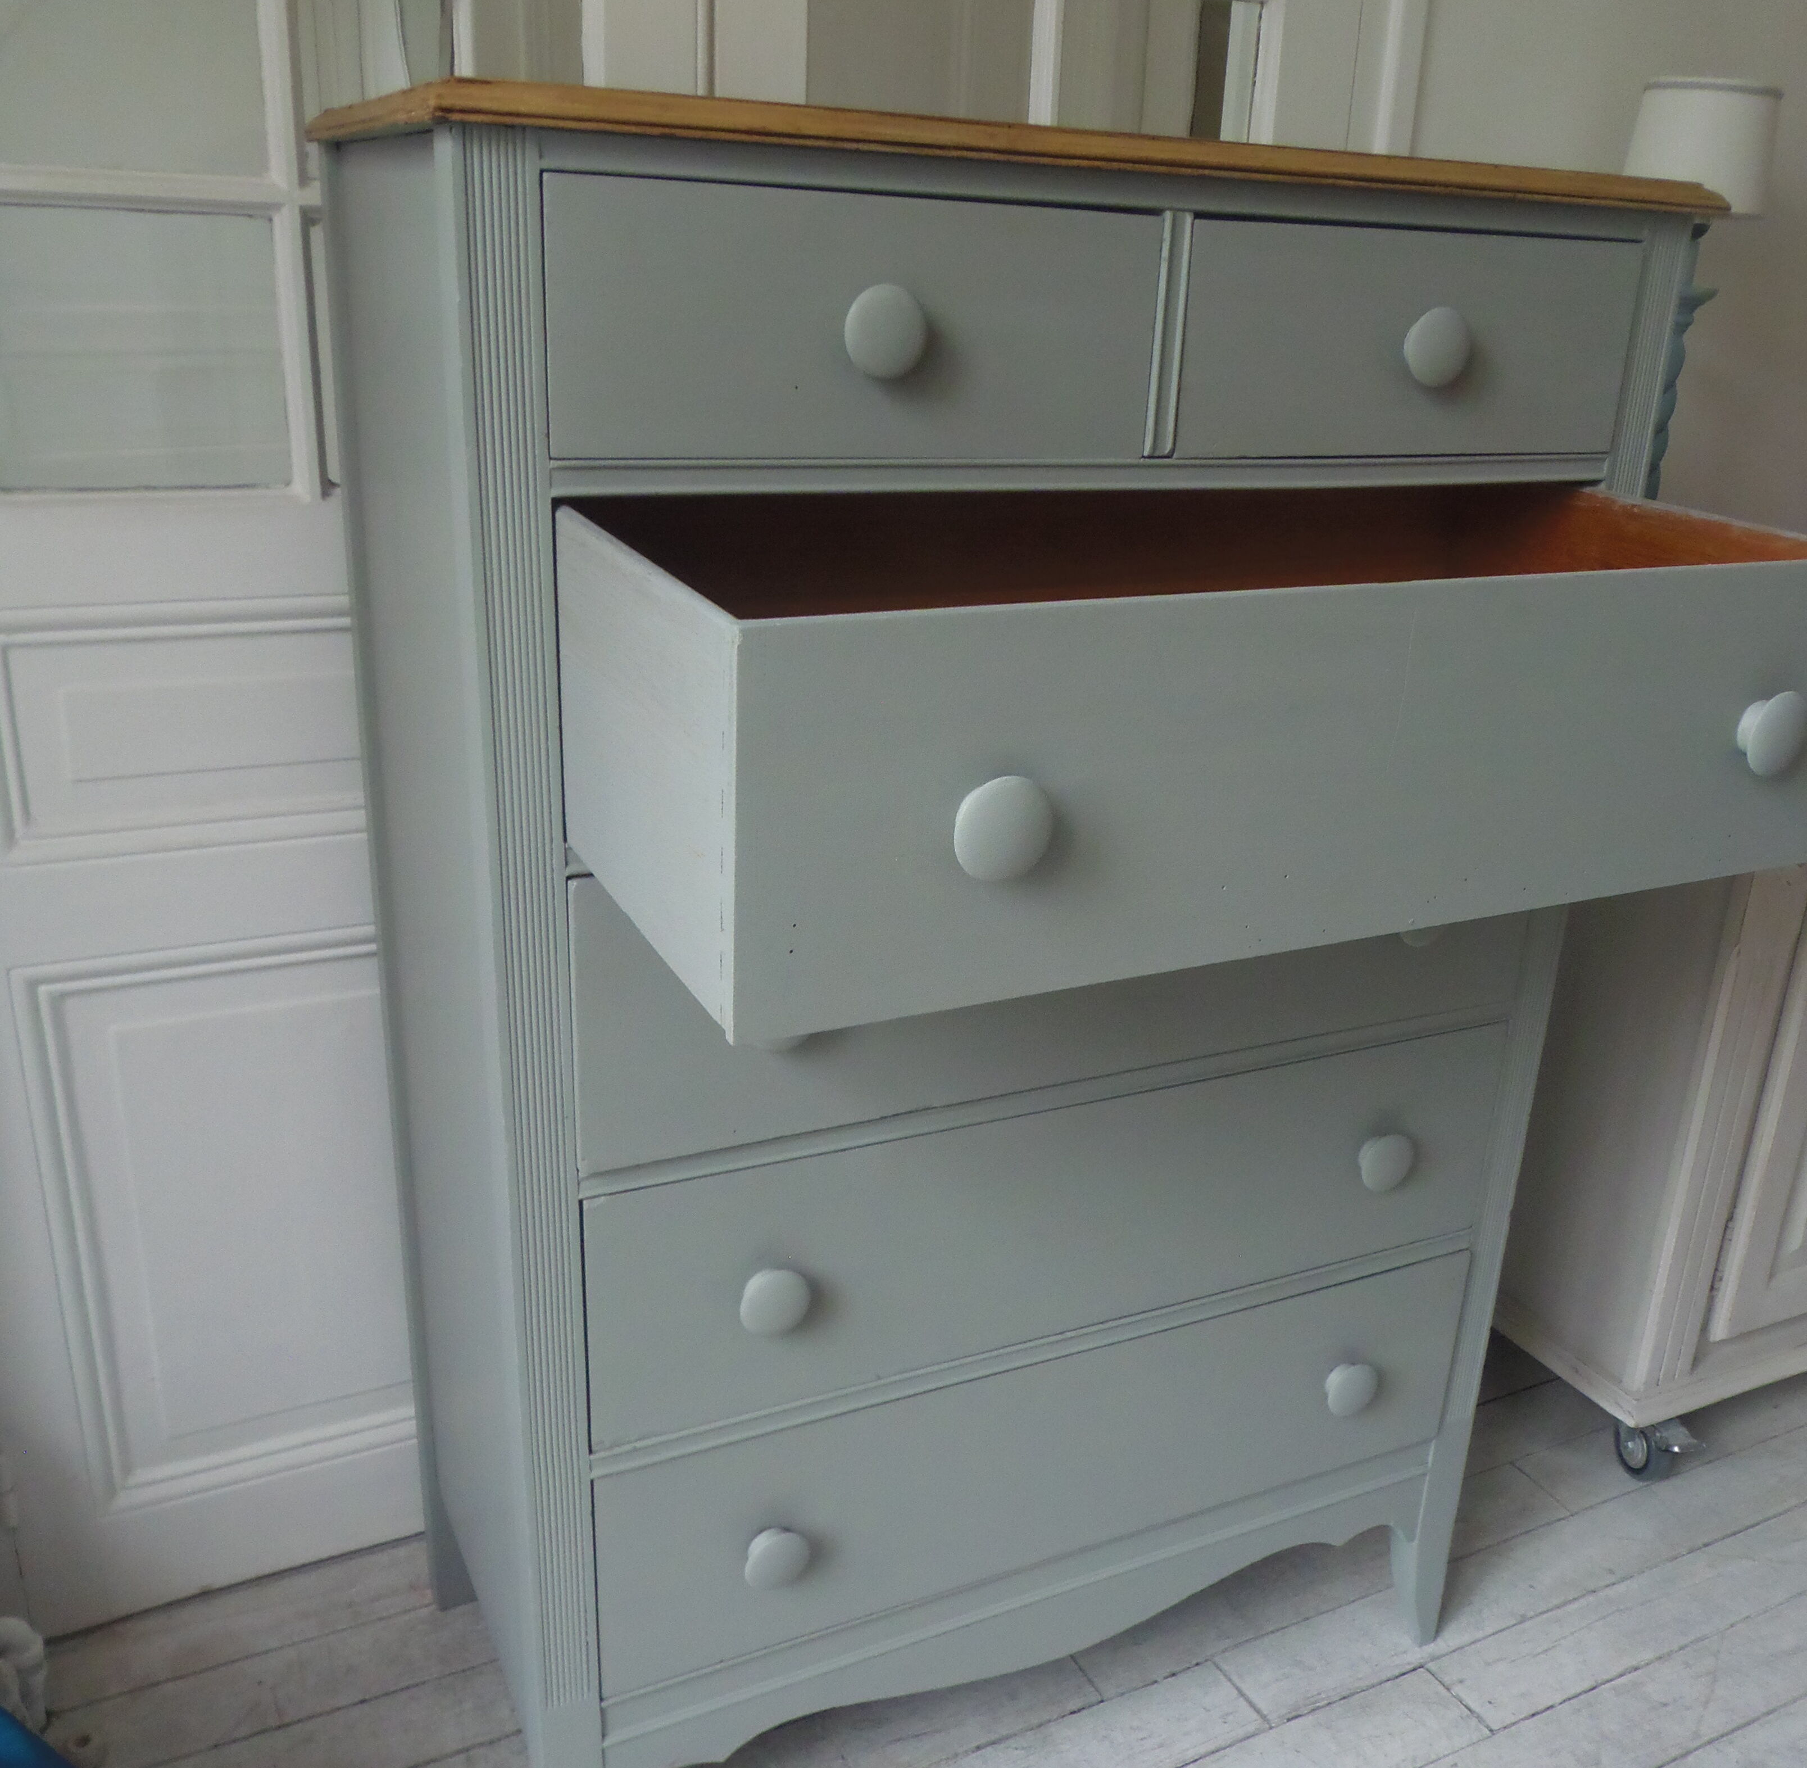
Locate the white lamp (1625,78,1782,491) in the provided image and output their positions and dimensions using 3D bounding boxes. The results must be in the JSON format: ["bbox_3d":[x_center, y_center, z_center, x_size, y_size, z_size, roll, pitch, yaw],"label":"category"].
[{"bbox_3d":[0.816,-0.588,1.784,0.141,0.478,0.141,-7,22,-25],"label":"white lamp"}]

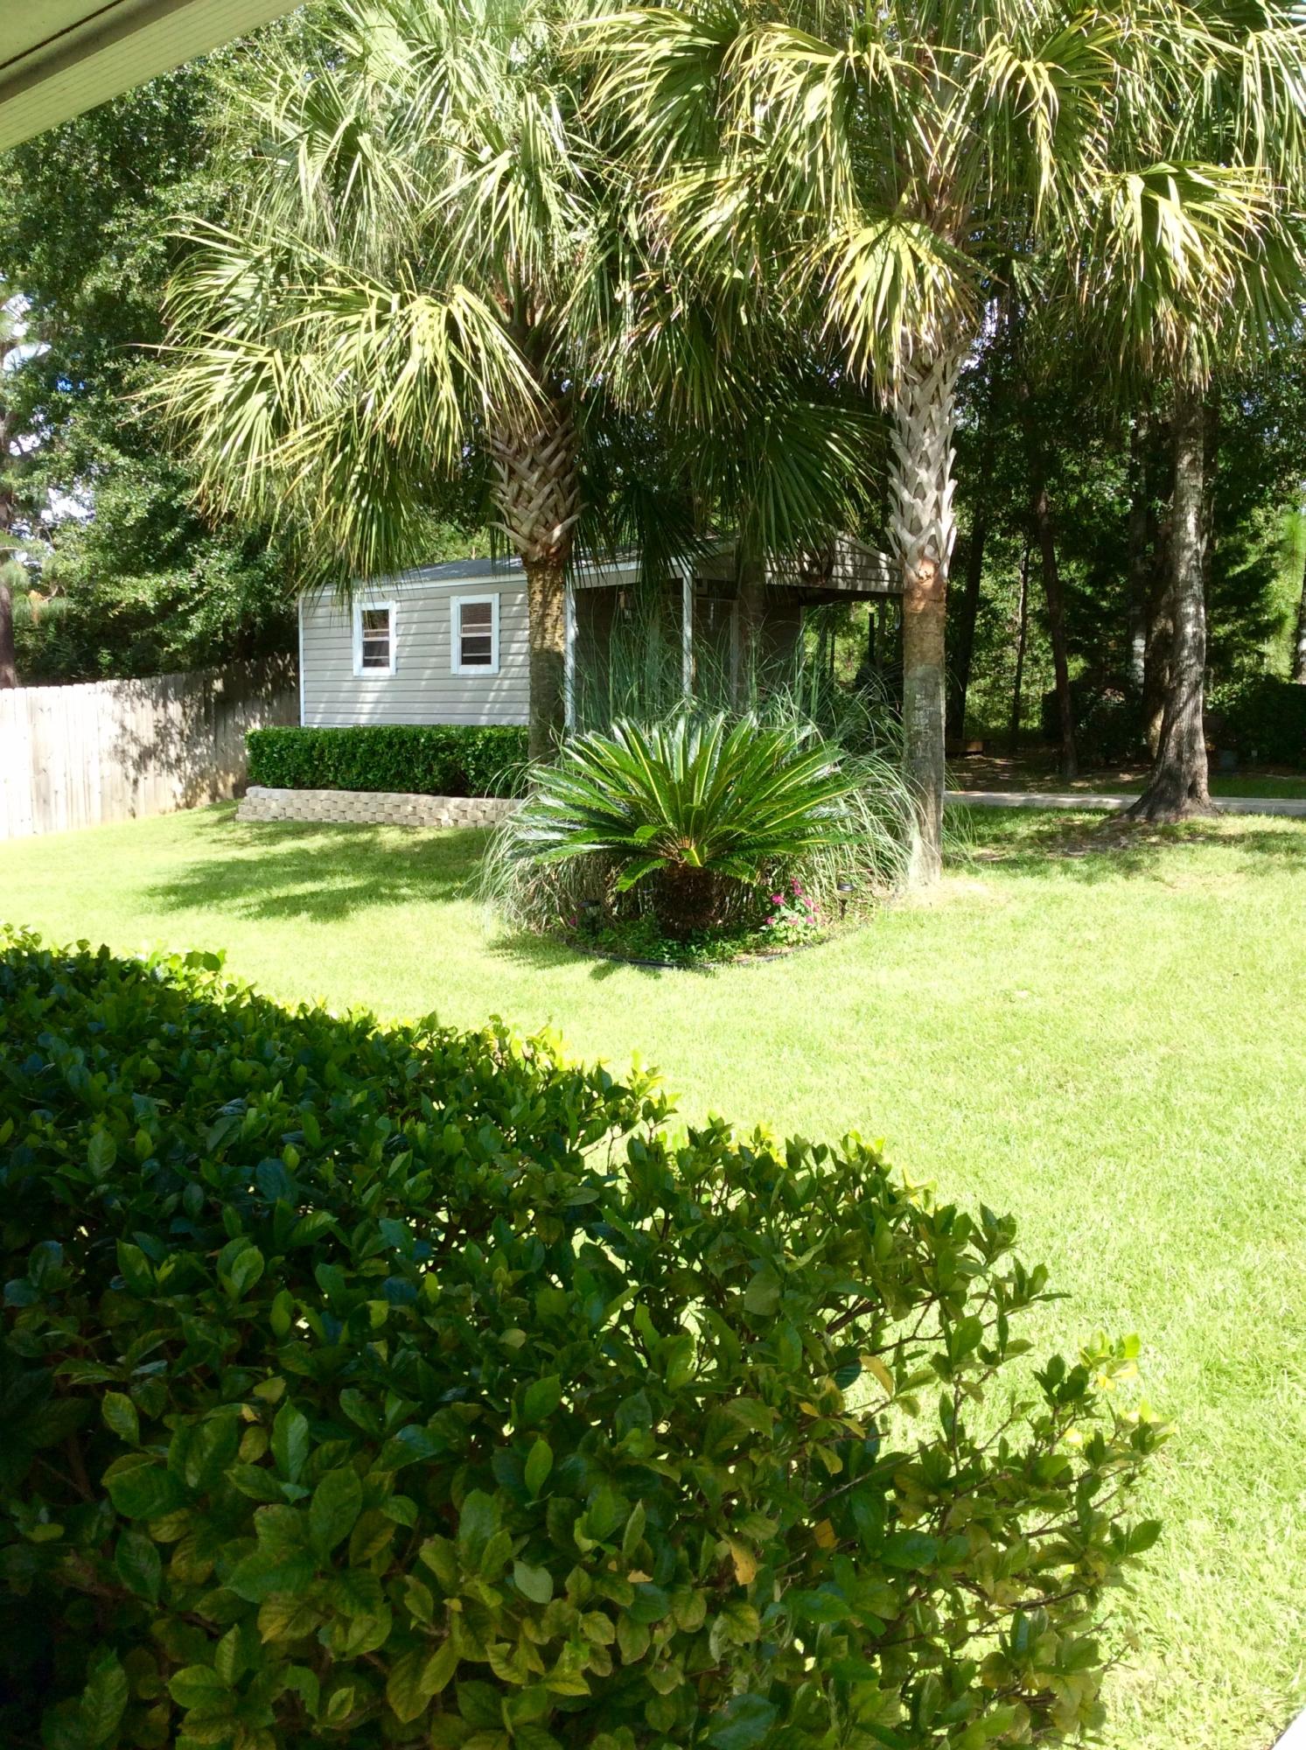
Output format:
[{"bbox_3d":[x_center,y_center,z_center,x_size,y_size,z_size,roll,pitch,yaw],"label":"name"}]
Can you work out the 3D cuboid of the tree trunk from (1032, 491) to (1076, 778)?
[{"bbox_3d":[5.778,-3.493,23.261,0.600,4.209,0.400,0,6,0],"label":"tree trunk"}]

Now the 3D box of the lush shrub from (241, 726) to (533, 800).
[{"bbox_3d":[-2.513,-1.239,17.340,4.846,0.707,0.900,5,8,41],"label":"lush shrub"}]

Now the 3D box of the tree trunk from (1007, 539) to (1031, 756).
[{"bbox_3d":[7.079,-4.397,31.210,0.420,4.109,0.350,0,6,0],"label":"tree trunk"}]

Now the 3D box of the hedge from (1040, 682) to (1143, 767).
[{"bbox_3d":[7.468,-2.580,27.486,1.850,1.460,1.300,0,6,0],"label":"hedge"}]

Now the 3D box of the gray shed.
[{"bbox_3d":[-0.562,-2.533,19.353,6.220,2.820,4.600,5,8,41],"label":"gray shed"}]

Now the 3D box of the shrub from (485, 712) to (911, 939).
[{"bbox_3d":[0.286,-0.324,10.226,2.650,1.414,2.350,0,6,0],"label":"shrub"}]

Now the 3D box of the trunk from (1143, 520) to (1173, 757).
[{"bbox_3d":[8.827,-4.092,28.226,0.520,4.140,0.500,0,6,0],"label":"trunk"}]

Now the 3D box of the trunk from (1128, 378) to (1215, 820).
[{"bbox_3d":[5.401,-2.852,16.792,0.850,4.505,0.700,0,6,0],"label":"trunk"}]

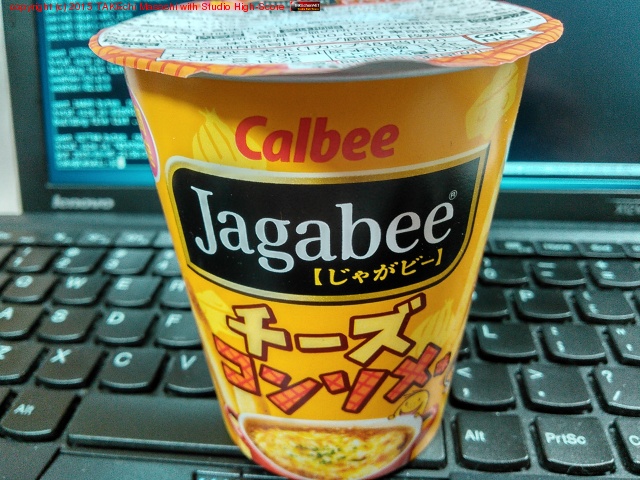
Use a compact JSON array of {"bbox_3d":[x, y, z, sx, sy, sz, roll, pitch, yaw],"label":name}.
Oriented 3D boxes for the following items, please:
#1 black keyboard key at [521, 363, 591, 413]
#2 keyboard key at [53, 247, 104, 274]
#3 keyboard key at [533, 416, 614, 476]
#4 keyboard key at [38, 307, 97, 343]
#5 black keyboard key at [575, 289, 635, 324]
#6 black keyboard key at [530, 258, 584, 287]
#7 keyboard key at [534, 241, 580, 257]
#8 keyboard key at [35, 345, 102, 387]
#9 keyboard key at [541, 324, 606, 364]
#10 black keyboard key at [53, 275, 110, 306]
[{"bbox_3d":[0.061,0.039,0.145,0.015,0.003,0.014,1,32,6],"label":"black keyboard key"},{"bbox_3d":[-0.089,0.009,0.206,0.016,0.003,0.015,1,31,6],"label":"keyboard key"},{"bbox_3d":[0.059,0.048,0.129,0.016,0.003,0.015,1,31,6],"label":"keyboard key"},{"bbox_3d":[-0.079,0.027,0.176,0.015,0.003,0.014,1,32,6],"label":"keyboard key"},{"bbox_3d":[0.088,0.020,0.173,0.015,0.003,0.014,1,32,6],"label":"black keyboard key"},{"bbox_3d":[0.081,0.012,0.188,0.016,0.003,0.015,1,31,6],"label":"black keyboard key"},{"bbox_3d":[0.086,0.003,0.201,0.014,0.003,0.009,1,31,6],"label":"keyboard key"},{"bbox_3d":[-0.071,0.036,0.160,0.015,0.003,0.014,1,32,6],"label":"keyboard key"},{"bbox_3d":[0.072,0.029,0.159,0.015,0.003,0.014,1,32,6],"label":"keyboard key"},{"bbox_3d":[-0.082,0.017,0.191,0.015,0.003,0.014,1,32,6],"label":"black keyboard key"}]

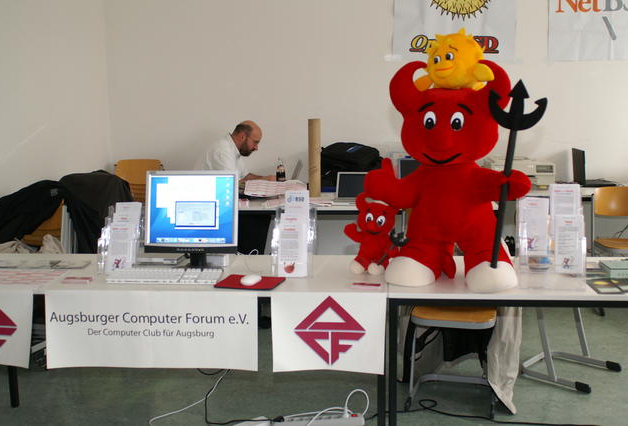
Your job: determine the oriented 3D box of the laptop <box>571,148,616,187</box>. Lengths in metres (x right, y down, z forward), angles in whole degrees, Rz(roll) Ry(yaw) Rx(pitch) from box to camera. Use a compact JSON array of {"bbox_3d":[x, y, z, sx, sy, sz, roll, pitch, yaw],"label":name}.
[{"bbox_3d":[2.482,-0.389,6.627,0.290,0.300,0.340,0,7,2],"label":"laptop"}]

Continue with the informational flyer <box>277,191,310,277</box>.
[{"bbox_3d":[-0.082,0.088,3.101,0.120,0.350,0.040,0,-11,6],"label":"informational flyer"}]

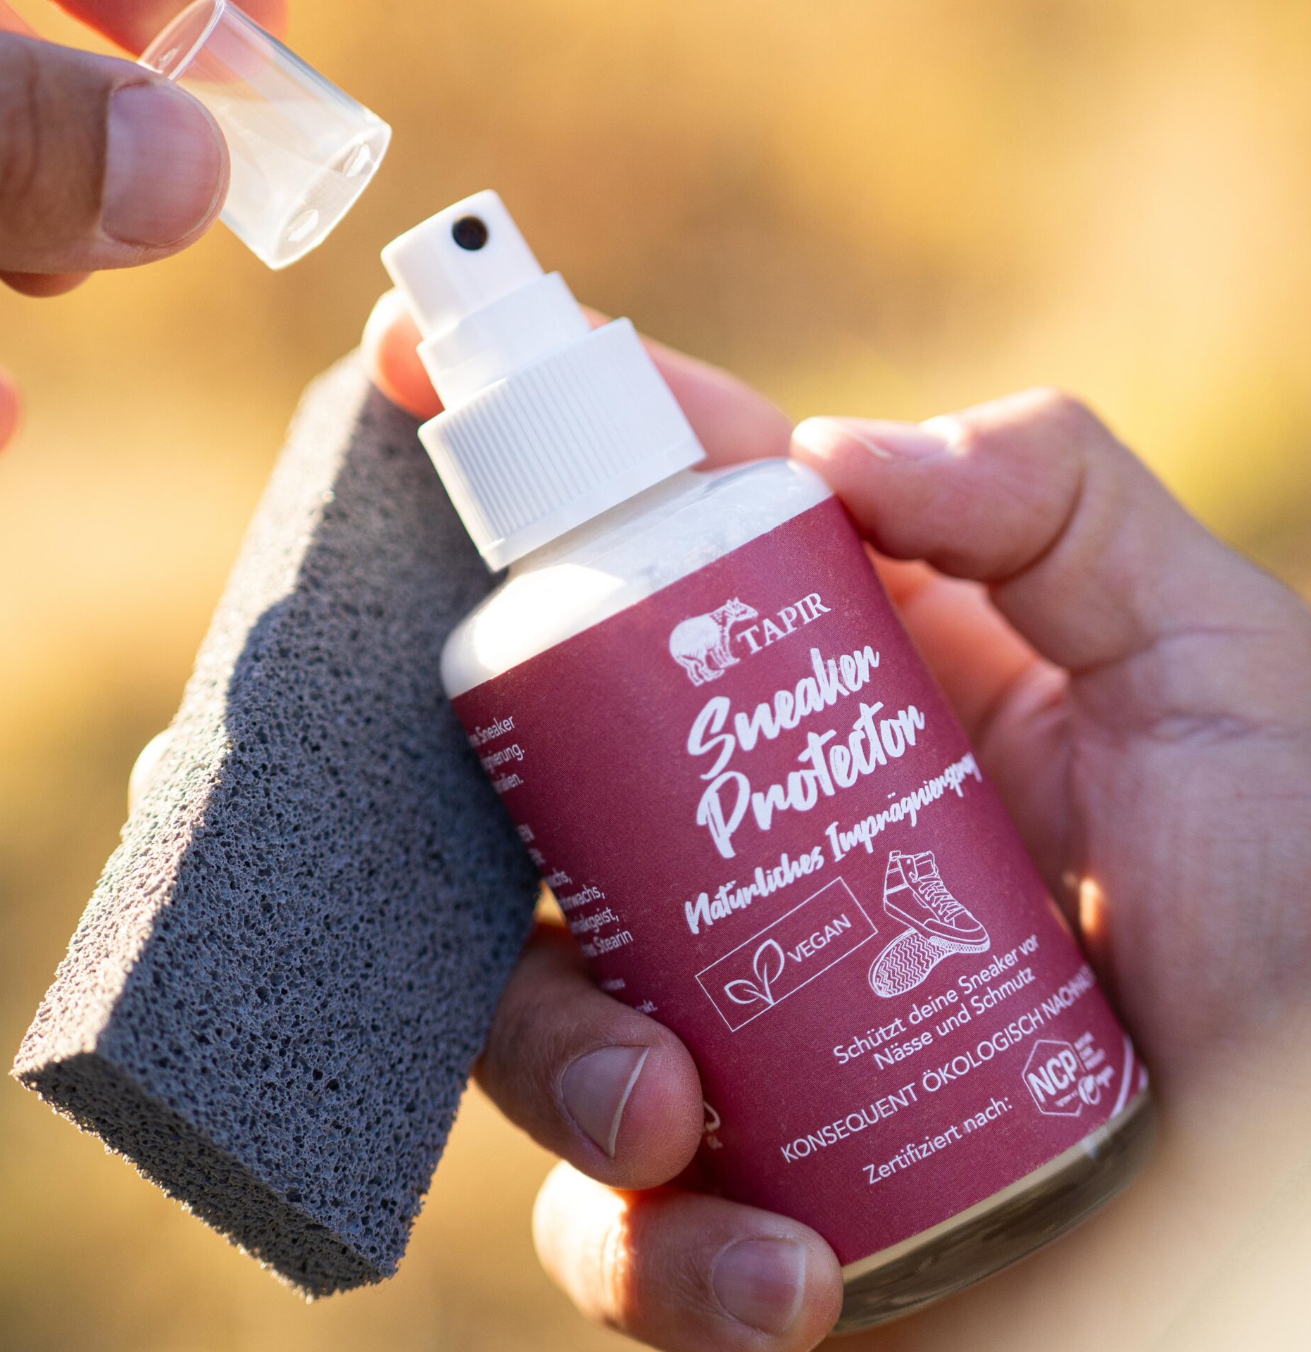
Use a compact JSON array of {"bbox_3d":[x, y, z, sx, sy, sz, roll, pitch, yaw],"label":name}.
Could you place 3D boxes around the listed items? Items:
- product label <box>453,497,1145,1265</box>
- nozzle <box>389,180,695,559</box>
[{"bbox_3d":[0.016,0.023,0.506,0.046,0.071,0.046,-28,1,0],"label":"product label"},{"bbox_3d":[-0.015,-0.033,0.505,0.026,0.036,0.026,-28,1,0],"label":"nozzle"}]

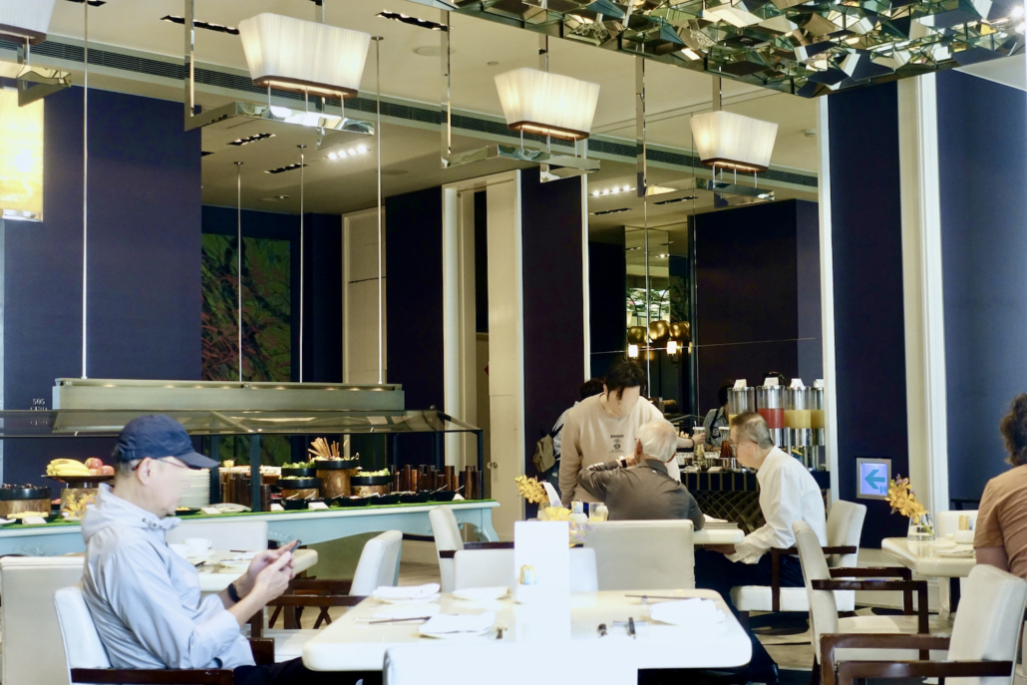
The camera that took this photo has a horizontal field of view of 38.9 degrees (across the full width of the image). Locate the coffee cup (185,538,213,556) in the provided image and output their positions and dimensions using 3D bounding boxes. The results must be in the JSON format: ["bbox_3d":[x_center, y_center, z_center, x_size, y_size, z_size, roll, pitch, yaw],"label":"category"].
[{"bbox_3d":[-1.183,0.767,5.465,0.108,0.068,0.092,-1,-3,0],"label":"coffee cup"}]

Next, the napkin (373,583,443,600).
[{"bbox_3d":[-0.290,0.674,3.936,0.190,0.035,0.170,-1,-4,4],"label":"napkin"}]

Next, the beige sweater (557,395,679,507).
[{"bbox_3d":[0.571,0.593,7.928,0.640,0.620,0.380,-1,-3,0],"label":"beige sweater"}]

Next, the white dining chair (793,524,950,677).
[{"bbox_3d":[1.415,1.127,5.661,0.620,0.830,0.540,-1,-4,8],"label":"white dining chair"}]

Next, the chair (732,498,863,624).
[{"bbox_3d":[1.373,1.207,7.128,0.640,0.845,0.560,-1,-3,3],"label":"chair"}]

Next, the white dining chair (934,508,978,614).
[{"bbox_3d":[2.077,1.133,6.067,0.560,0.845,0.640,-1,-4,3],"label":"white dining chair"}]

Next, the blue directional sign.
[{"bbox_3d":[2.434,0.921,9.814,0.040,0.280,0.270,3,-5,-43],"label":"blue directional sign"}]

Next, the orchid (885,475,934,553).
[{"bbox_3d":[1.591,0.666,5.839,0.190,0.270,0.140,-1,-3,0],"label":"orchid"}]

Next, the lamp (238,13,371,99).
[{"bbox_3d":[-0.884,-1.214,6.226,0.566,0.270,0.191,2,-5,-42],"label":"lamp"}]

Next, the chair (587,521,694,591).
[{"bbox_3d":[0.540,1.183,6.410,0.530,0.830,0.620,-1,-3,0],"label":"chair"}]

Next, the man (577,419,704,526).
[{"bbox_3d":[0.578,0.979,6.602,0.580,1.260,0.800,-1,-3,0],"label":"man"}]

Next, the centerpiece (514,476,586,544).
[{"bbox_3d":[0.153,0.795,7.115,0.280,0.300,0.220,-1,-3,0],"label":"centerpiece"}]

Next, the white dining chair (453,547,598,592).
[{"bbox_3d":[0.027,1.055,4.345,0.560,0.845,0.640,-1,-4,3],"label":"white dining chair"}]

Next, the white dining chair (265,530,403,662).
[{"bbox_3d":[-0.745,1.122,5.290,0.640,0.845,0.560,-1,-4,3],"label":"white dining chair"}]

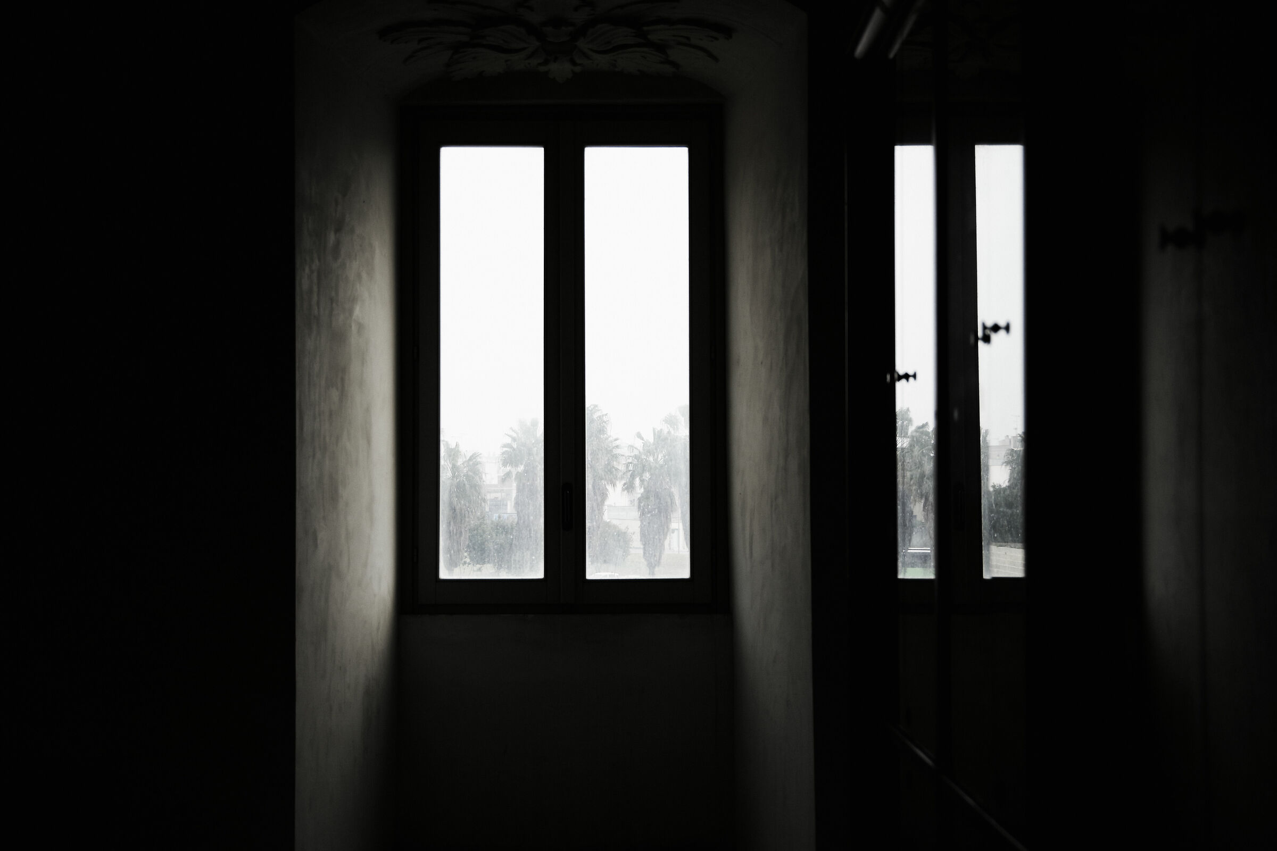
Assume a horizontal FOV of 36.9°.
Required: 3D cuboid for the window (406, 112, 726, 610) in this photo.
[{"bbox_3d":[-0.272,-0.249,7.130,1.150,1.850,0.100,0,-2,0],"label":"window"}]

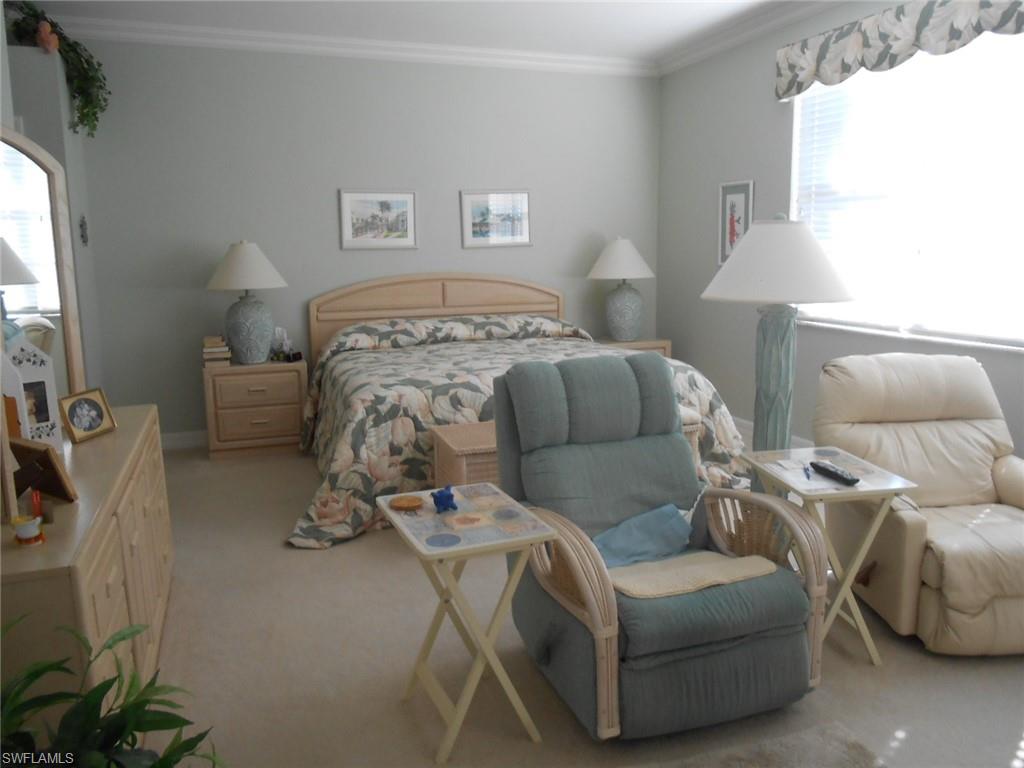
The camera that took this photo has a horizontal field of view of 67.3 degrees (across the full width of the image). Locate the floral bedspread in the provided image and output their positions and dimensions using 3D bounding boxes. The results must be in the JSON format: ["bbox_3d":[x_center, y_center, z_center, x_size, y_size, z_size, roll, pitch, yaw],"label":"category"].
[{"bbox_3d":[-0.152,0.087,5.047,2.620,0.890,2.300,-4,10,-19],"label":"floral bedspread"}]

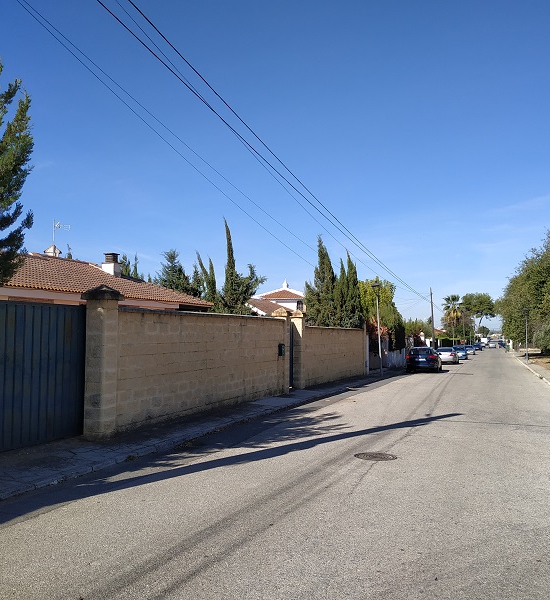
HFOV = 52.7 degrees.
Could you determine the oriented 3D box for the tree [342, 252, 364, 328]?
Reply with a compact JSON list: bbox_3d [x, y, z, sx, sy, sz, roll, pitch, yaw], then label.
[{"bbox_3d":[3.679,0.550,26.332,1.200,5.952,1.200,-2,-5,22],"label":"tree"}]

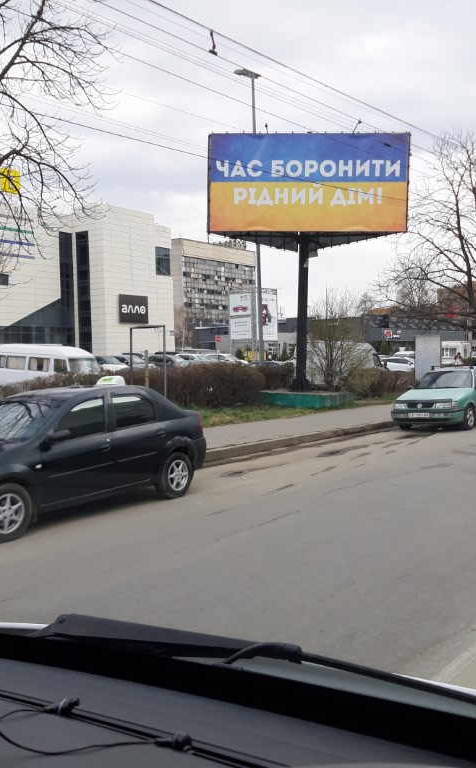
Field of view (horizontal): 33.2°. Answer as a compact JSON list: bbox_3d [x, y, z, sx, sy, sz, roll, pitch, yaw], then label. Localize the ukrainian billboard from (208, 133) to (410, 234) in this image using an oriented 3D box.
[{"bbox_3d":[2.193,-6.150,24.500,6.100,3.100,0.400,0,3,0],"label":"ukrainian billboard"}]

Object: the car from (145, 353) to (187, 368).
[{"bbox_3d":[-5.449,-1.539,64.000,4.400,1.500,1.800,-1,2,31],"label":"car"}]

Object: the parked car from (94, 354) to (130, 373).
[{"bbox_3d":[-8.177,-0.803,47.500,4.400,1.550,1.800,0,3,35],"label":"parked car"}]

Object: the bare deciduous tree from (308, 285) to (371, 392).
[{"bbox_3d":[3.368,-1.410,26.500,2.200,3.500,2.200,-1,2,0],"label":"bare deciduous tree"}]

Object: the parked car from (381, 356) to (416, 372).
[{"bbox_3d":[13.632,-1.587,65.000,4.400,1.520,1.800,0,3,35],"label":"parked car"}]

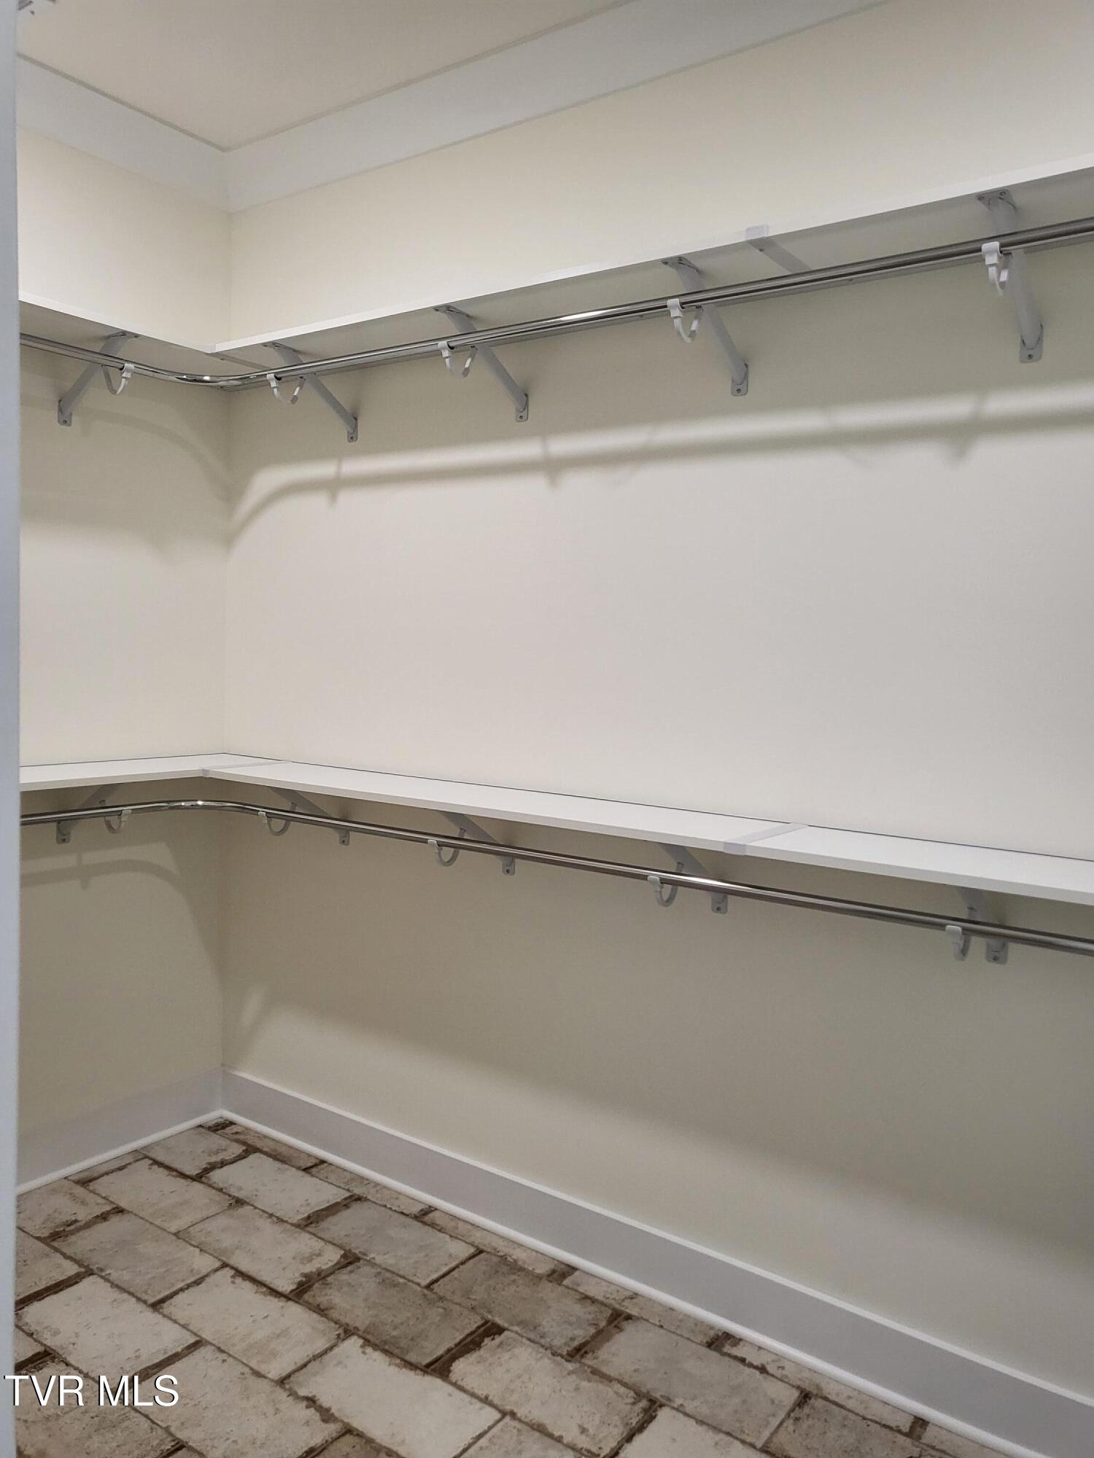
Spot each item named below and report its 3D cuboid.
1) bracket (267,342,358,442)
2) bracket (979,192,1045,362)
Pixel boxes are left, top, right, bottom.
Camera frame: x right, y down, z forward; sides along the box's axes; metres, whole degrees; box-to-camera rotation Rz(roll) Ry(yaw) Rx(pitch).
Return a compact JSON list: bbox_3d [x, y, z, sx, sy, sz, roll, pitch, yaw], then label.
[{"bbox_3d":[-0.588,-0.840,2.761,0.042,0.190,0.286,5,5,36],"label":"bracket"},{"bbox_3d":[0.759,-0.728,1.786,0.042,0.192,0.286,5,5,36],"label":"bracket"}]

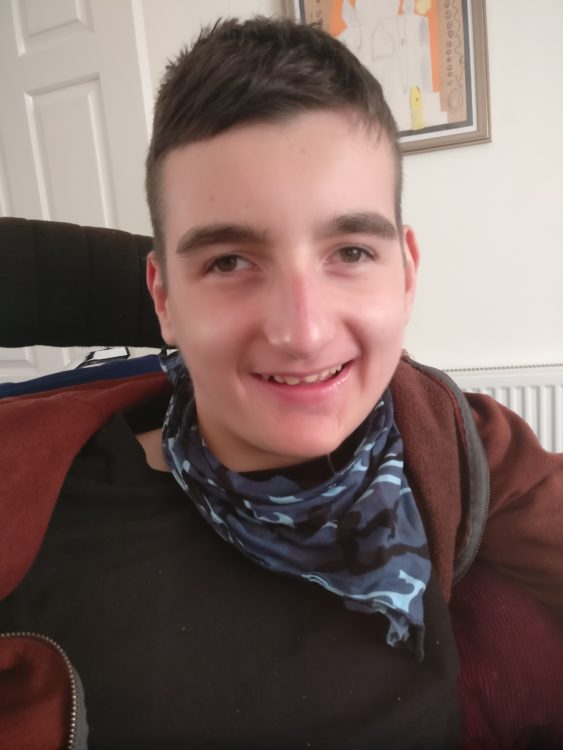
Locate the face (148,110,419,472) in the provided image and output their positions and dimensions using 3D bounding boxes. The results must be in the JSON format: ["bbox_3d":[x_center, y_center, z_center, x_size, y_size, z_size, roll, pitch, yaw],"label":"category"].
[{"bbox_3d":[0.004,-0.048,0.354,0.174,0.200,0.135,-6,6,-4],"label":"face"}]

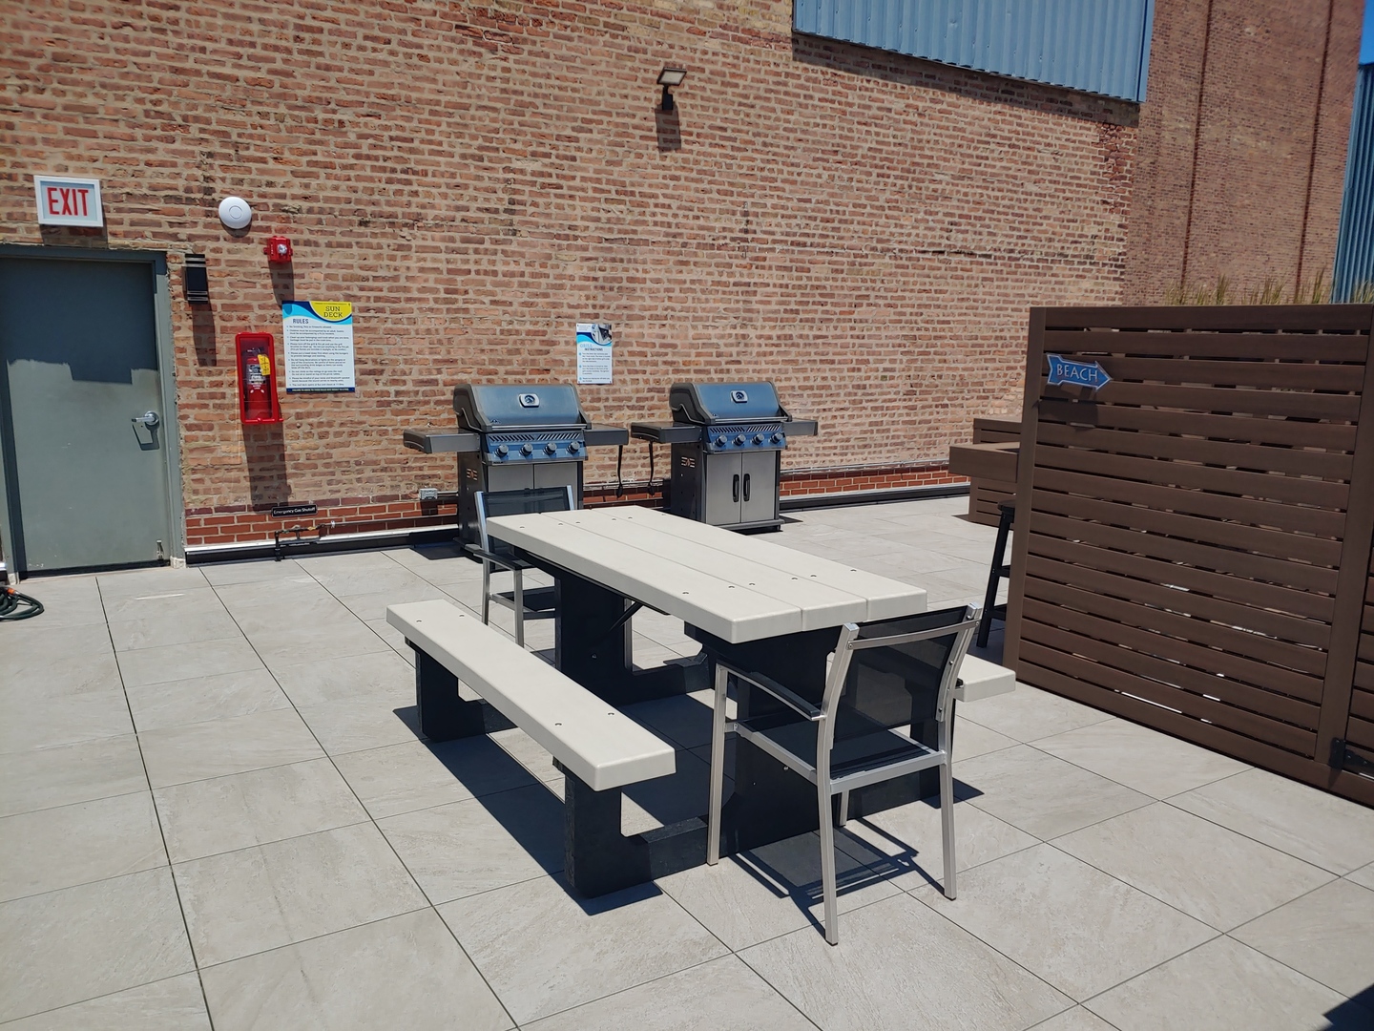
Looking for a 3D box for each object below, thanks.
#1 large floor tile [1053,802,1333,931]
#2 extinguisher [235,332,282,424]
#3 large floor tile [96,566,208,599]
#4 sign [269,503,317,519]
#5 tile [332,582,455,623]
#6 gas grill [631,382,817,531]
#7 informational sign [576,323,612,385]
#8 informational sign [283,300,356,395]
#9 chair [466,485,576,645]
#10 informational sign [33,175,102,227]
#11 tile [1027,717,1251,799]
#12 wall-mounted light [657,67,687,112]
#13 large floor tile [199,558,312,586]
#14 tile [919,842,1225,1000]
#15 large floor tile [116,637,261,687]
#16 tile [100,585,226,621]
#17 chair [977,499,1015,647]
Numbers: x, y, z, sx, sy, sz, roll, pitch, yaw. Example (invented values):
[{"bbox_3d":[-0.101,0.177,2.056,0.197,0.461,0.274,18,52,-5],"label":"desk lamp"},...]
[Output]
[{"bbox_3d":[1.569,1.086,3.105,0.605,0.020,0.605,-4,11,-31],"label":"large floor tile"},{"bbox_3d":[-2.858,-0.910,6.587,0.240,0.590,0.200,-4,11,-31],"label":"extinguisher"},{"bbox_3d":[-3.404,0.437,6.332,0.605,0.020,0.605,-5,11,-34],"label":"large floor tile"},{"bbox_3d":[-2.739,-0.028,6.926,0.292,0.074,0.010,-4,11,-31],"label":"sign"},{"bbox_3d":[-1.722,0.535,5.988,0.605,0.020,0.605,-4,11,-33],"label":"tile"},{"bbox_3d":[0.329,-0.501,8.362,1.470,1.210,0.660,-5,11,-32],"label":"gas grill"},{"bbox_3d":[-0.742,-1.303,8.020,0.310,0.465,0.015,-5,11,-32],"label":"informational sign"},{"bbox_3d":[-2.595,-1.190,7.004,0.470,0.630,0.010,-5,11,-33],"label":"informational sign"},{"bbox_3d":[-0.636,0.354,4.587,0.560,0.870,0.620,-5,11,-32],"label":"chair"},{"bbox_3d":[-3.710,-1.877,5.959,0.335,0.278,0.100,-4,11,-31],"label":"informational sign"},{"bbox_3d":[1.774,0.953,3.897,0.600,0.024,0.600,-5,11,-30],"label":"tile"},{"bbox_3d":[-0.125,-3.534,8.240,0.240,0.320,0.200,-5,11,-33],"label":"wall-mounted light"},{"bbox_3d":[-2.868,0.391,6.602,0.600,0.024,0.600,-4,11,-33],"label":"large floor tile"},{"bbox_3d":[1.053,1.131,2.805,0.600,0.024,0.600,-5,11,-30],"label":"tile"},{"bbox_3d":[-2.461,0.727,4.920,0.605,0.020,0.605,-5,11,-32],"label":"large floor tile"},{"bbox_3d":[-3.070,0.529,5.823,0.605,0.020,0.605,-5,11,-34],"label":"tile"},{"bbox_3d":[1.900,0.345,5.212,0.440,0.750,0.440,-5,11,-31],"label":"chair"}]

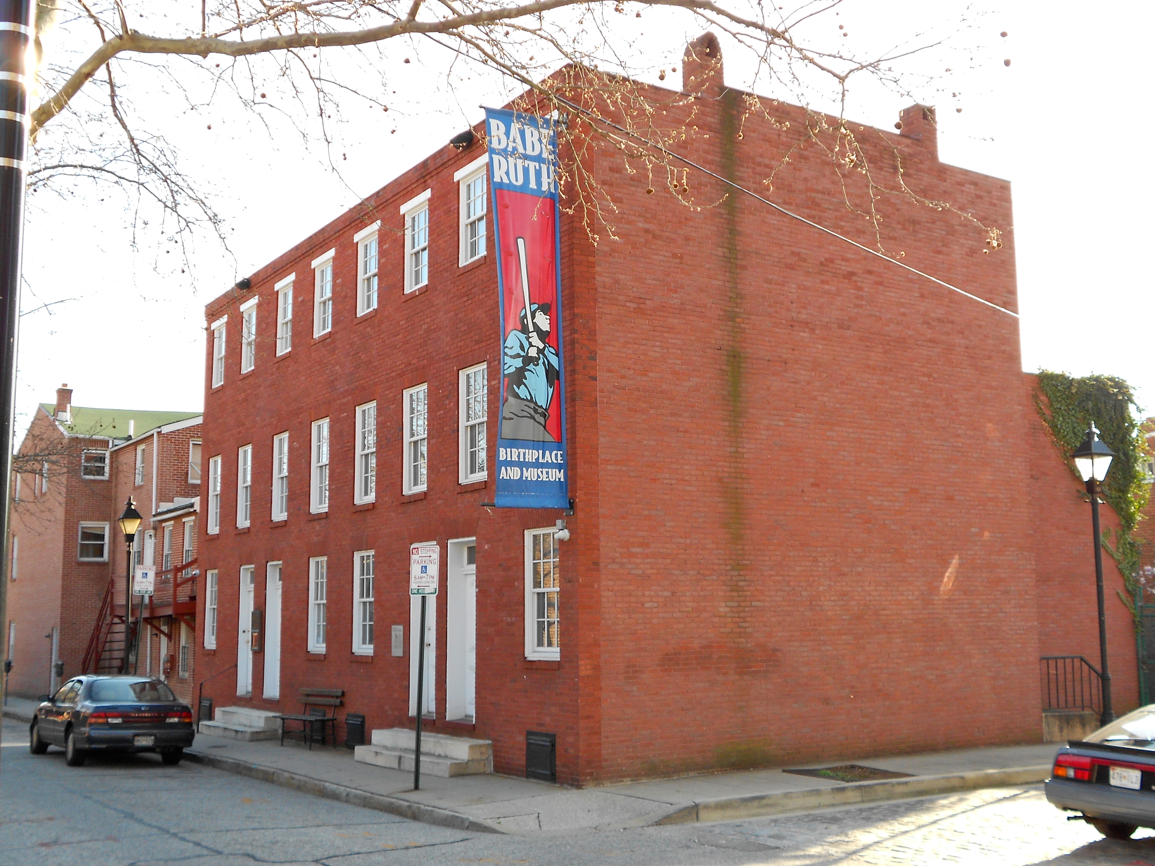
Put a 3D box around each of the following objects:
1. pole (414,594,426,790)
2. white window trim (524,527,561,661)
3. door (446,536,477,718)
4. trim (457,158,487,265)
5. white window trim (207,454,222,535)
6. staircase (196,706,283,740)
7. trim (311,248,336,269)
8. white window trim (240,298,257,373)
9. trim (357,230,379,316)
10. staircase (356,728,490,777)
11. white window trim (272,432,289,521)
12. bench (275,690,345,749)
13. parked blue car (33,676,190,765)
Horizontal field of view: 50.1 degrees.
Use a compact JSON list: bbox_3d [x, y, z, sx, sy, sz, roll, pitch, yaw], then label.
[{"bbox_3d":[-1.838,2.869,14.528,0.060,2.550,0.050,7,-10,-34],"label":"pole"},{"bbox_3d":[-0.373,1.959,14.975,0.130,1.595,0.775,5,-10,-34],"label":"white window trim"},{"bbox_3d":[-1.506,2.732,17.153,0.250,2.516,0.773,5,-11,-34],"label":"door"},{"bbox_3d":[-1.388,-3.013,17.111,0.130,1.330,0.830,5,-10,-34],"label":"trim"},{"bbox_3d":[-7.643,1.323,26.198,0.140,1.632,0.705,5,-11,-34],"label":"white window trim"},{"bbox_3d":[-6.304,5.418,23.030,0.619,0.423,2.688,5,-11,-34],"label":"staircase"},{"bbox_3d":[-4.554,-3.135,22.216,0.100,0.127,1.019,5,-11,-34],"label":"trim"},{"bbox_3d":[-6.588,-1.933,24.914,0.150,1.460,1.030,5,-11,-34],"label":"white window trim"},{"bbox_3d":[-3.391,-2.610,20.297,0.150,1.340,0.790,5,-11,-34],"label":"trim"},{"bbox_3d":[-2.149,4.346,16.800,0.660,0.430,2.900,5,-11,-34],"label":"staircase"},{"bbox_3d":[-5.325,0.805,22.401,0.130,1.595,0.755,5,-10,-34],"label":"white window trim"},{"bbox_3d":[-4.444,4.678,20.216,0.560,0.910,1.740,5,-11,-34],"label":"bench"},{"bbox_3d":[-8.050,4.863,21.040,1.760,1.410,4.800,5,-11,-34],"label":"parked blue car"}]

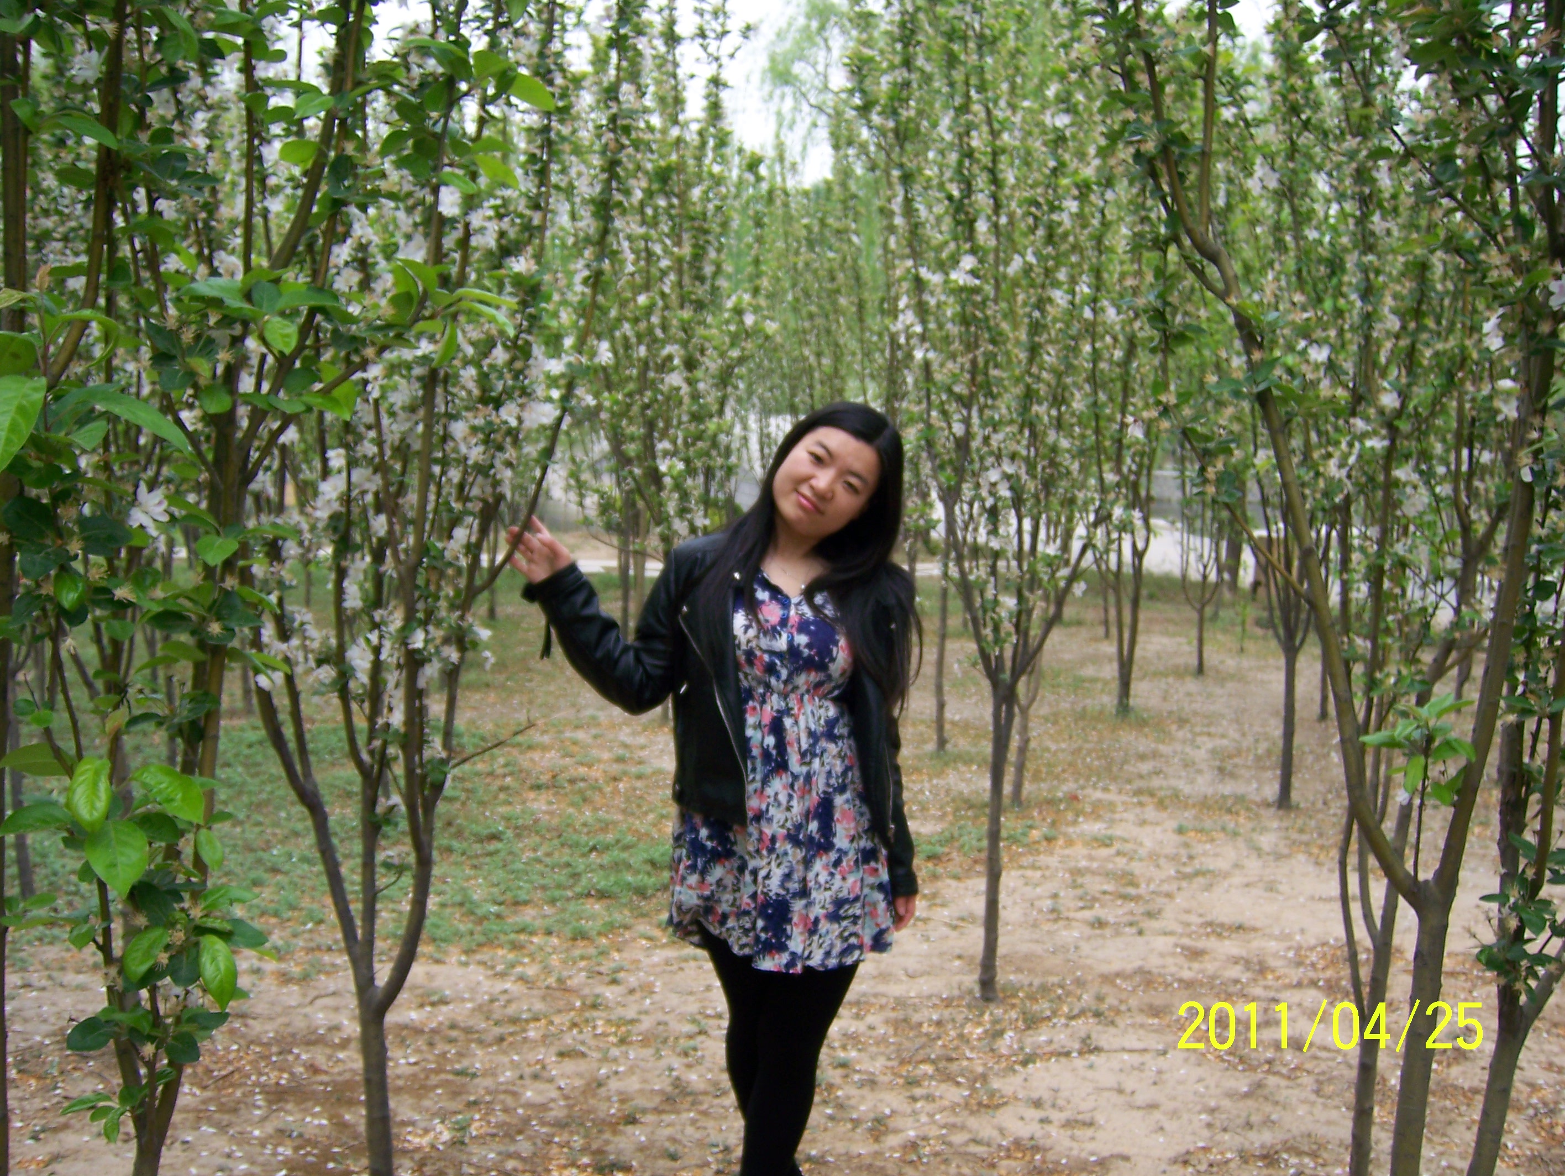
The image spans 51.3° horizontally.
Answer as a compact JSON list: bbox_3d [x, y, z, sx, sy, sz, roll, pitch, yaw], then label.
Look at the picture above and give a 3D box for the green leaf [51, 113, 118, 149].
[{"bbox_3d":[-0.685,-0.449,1.600,0.063,0.034,0.032,0,2,0],"label":"green leaf"}]

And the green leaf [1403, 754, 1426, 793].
[{"bbox_3d":[0.912,0.267,2.350,0.033,0.055,0.022,0,2,0],"label":"green leaf"}]

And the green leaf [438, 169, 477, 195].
[{"bbox_3d":[-0.468,-0.587,2.350,0.056,0.036,0.030,0,5,-11],"label":"green leaf"}]

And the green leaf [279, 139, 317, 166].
[{"bbox_3d":[-0.521,-0.468,1.750,0.041,0.029,0.025,0,2,0],"label":"green leaf"}]

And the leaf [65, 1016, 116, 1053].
[{"bbox_3d":[-0.688,0.444,1.620,0.048,0.037,0.030,0,2,0],"label":"leaf"}]

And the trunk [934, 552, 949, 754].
[{"bbox_3d":[0.783,0.319,7.962,0.060,0.992,0.055,1,4,0],"label":"trunk"}]

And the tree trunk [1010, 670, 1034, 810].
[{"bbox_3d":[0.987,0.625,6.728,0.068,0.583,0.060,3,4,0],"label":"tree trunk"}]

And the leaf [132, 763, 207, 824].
[{"bbox_3d":[-0.572,0.192,1.520,0.069,0.056,0.030,0,2,0],"label":"leaf"}]

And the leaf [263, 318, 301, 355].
[{"bbox_3d":[-0.518,-0.260,1.680,0.037,0.037,0.022,0,2,0],"label":"leaf"}]

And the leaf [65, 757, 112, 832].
[{"bbox_3d":[-0.767,0.228,1.800,0.050,0.083,0.030,-1,5,-23],"label":"leaf"}]

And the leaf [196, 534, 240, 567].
[{"bbox_3d":[-0.710,-0.047,2.050,0.057,0.040,0.030,-1,5,-19],"label":"leaf"}]

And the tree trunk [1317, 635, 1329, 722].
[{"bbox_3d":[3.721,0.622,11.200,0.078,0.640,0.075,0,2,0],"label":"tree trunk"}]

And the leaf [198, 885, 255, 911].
[{"bbox_3d":[-0.545,0.304,1.600,0.054,0.026,0.030,0,2,0],"label":"leaf"}]

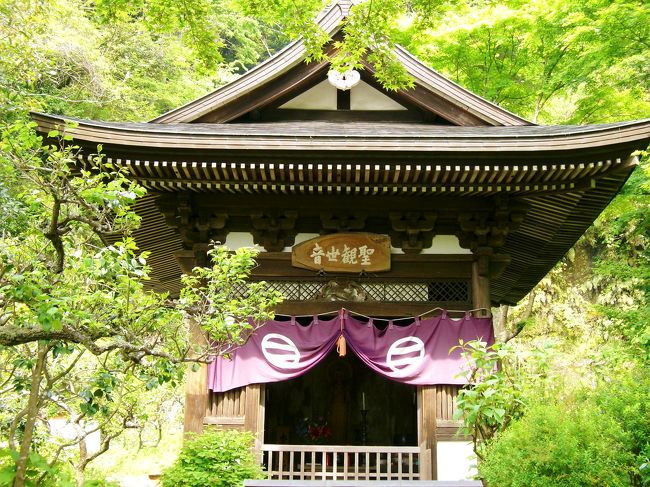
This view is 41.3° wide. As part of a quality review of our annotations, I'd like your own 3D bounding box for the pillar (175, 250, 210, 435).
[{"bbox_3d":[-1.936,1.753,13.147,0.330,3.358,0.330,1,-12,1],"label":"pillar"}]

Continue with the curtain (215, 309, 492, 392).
[{"bbox_3d":[0.387,1.617,12.864,4.214,1.172,0.200,1,-12,1],"label":"curtain"}]

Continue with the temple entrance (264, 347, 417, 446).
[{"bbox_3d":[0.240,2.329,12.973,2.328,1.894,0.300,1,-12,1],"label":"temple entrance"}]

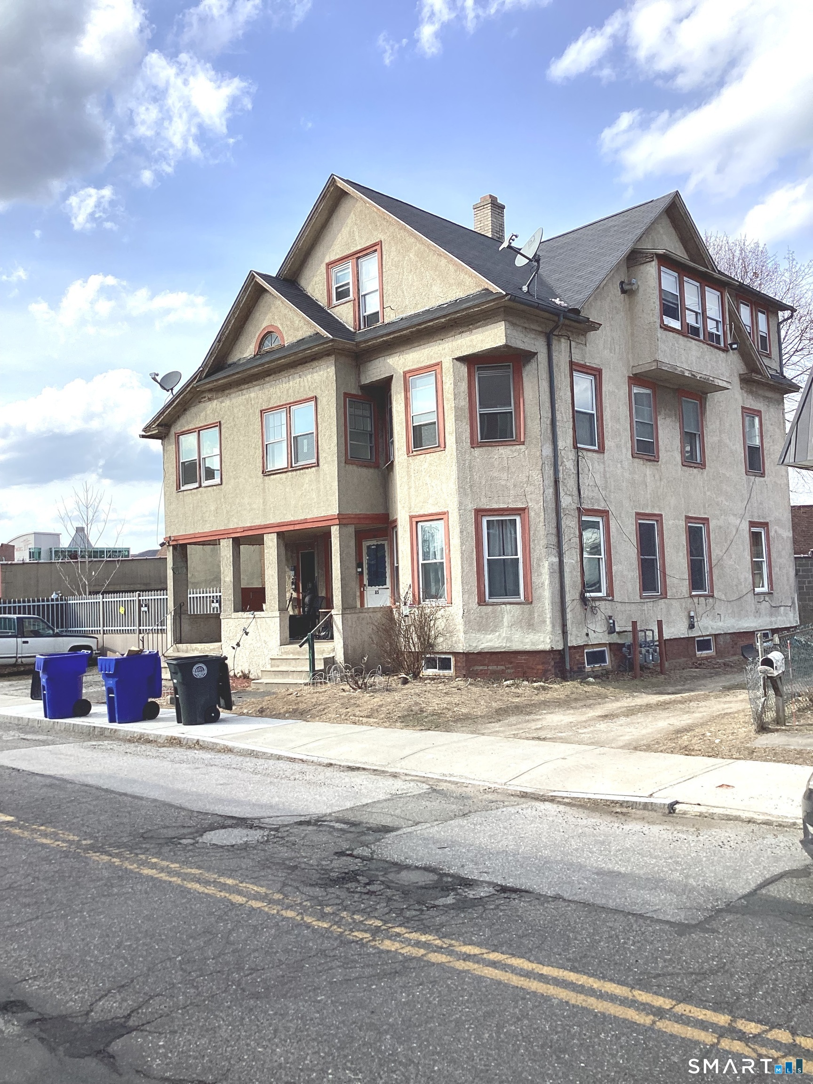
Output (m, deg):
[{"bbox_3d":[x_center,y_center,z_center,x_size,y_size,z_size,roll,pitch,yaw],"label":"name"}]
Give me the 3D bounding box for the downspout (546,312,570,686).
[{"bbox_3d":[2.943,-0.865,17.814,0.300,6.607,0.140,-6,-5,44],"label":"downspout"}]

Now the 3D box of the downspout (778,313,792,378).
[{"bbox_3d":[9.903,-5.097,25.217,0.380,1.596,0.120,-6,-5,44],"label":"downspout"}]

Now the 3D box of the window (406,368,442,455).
[{"bbox_3d":[0.350,-2.646,19.469,0.927,1.596,0.100,-6,-5,44],"label":"window"}]

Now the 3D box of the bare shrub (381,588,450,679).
[{"bbox_3d":[0.110,1.635,17.451,1.120,1.570,1.080,-2,-4,0],"label":"bare shrub"}]

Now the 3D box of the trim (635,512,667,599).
[{"bbox_3d":[5.336,0.299,21.177,0.100,1.869,1.153,-6,-5,44],"label":"trim"}]

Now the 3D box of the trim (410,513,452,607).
[{"bbox_3d":[0.486,0.333,18.085,0.997,1.716,0.150,-6,-5,44],"label":"trim"}]

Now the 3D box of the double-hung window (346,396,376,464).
[{"bbox_3d":[-0.973,-2.389,20.737,0.100,1.380,0.798,-6,-5,44],"label":"double-hung window"}]

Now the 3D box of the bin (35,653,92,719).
[{"bbox_3d":[-5.863,2.430,16.575,0.800,1.090,0.620,0,-4,-31],"label":"bin"}]

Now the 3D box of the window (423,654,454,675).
[{"bbox_3d":[0.598,2.302,18.153,0.766,0.358,0.100,-6,-5,44],"label":"window"}]

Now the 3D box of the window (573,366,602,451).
[{"bbox_3d":[3.452,-2.559,18.687,0.150,1.571,0.977,-6,-5,44],"label":"window"}]

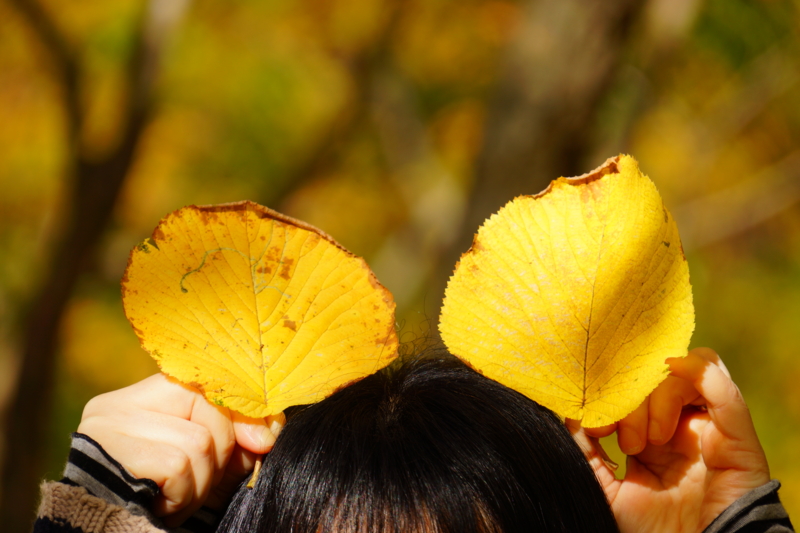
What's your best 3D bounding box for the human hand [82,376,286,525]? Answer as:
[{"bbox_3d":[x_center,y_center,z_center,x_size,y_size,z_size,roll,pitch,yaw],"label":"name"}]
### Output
[{"bbox_3d":[-0.097,0.081,2.750,0.092,0.068,0.078,-1,4,-12],"label":"human hand"}]

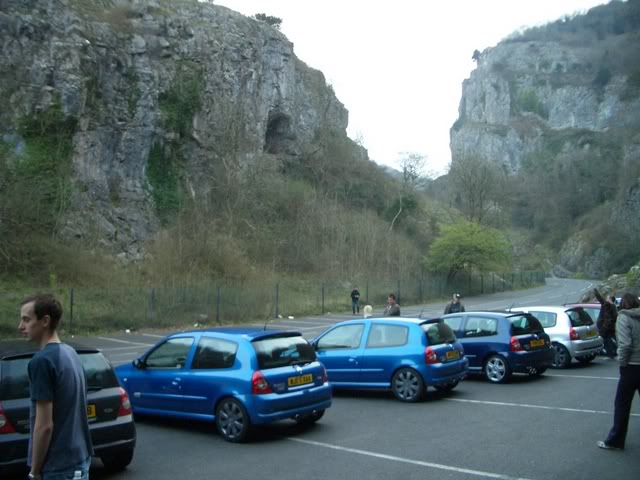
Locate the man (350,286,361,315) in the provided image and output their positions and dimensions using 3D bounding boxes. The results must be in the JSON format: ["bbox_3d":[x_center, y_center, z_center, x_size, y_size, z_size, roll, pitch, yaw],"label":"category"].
[{"bbox_3d":[2.247,3.868,40.916,0.550,1.750,0.380,0,-6,-9],"label":"man"}]

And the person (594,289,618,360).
[{"bbox_3d":[7.496,2.196,16.925,0.640,1.820,0.520,-1,-6,6],"label":"person"}]

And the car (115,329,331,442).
[{"bbox_3d":[-1.730,2.102,9.888,3.810,1.420,1.680,-7,-7,38],"label":"car"}]

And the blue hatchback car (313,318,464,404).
[{"bbox_3d":[0.859,2.255,12.604,3.810,1.420,1.680,-6,-7,35],"label":"blue hatchback car"}]

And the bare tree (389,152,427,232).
[{"bbox_3d":[9.736,-5.285,72.000,4.228,8.901,4.228,-1,-6,0],"label":"bare tree"}]

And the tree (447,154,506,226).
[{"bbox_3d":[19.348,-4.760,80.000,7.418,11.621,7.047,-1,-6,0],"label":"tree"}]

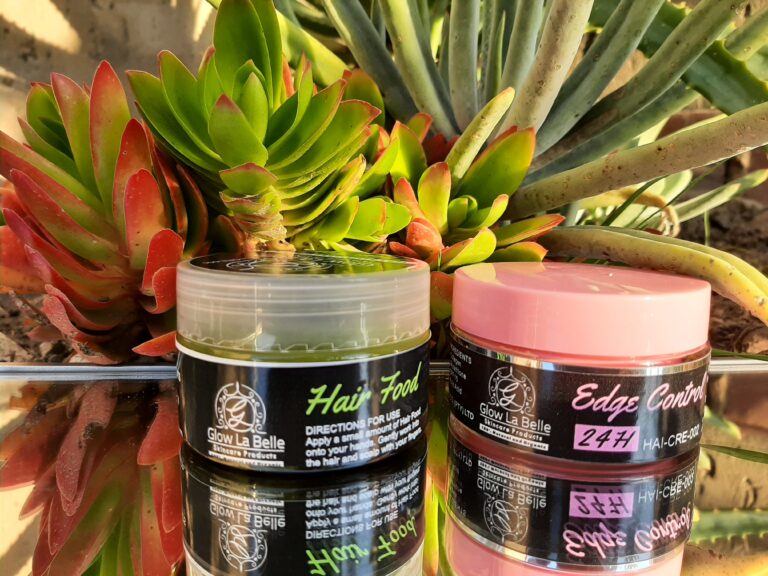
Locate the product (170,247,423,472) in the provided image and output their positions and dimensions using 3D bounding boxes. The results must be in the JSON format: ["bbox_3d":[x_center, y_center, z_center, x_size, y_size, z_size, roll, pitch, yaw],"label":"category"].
[{"bbox_3d":[-0.023,0.016,0.172,0.073,0.049,0.073,-1,9,-8],"label":"product"}]

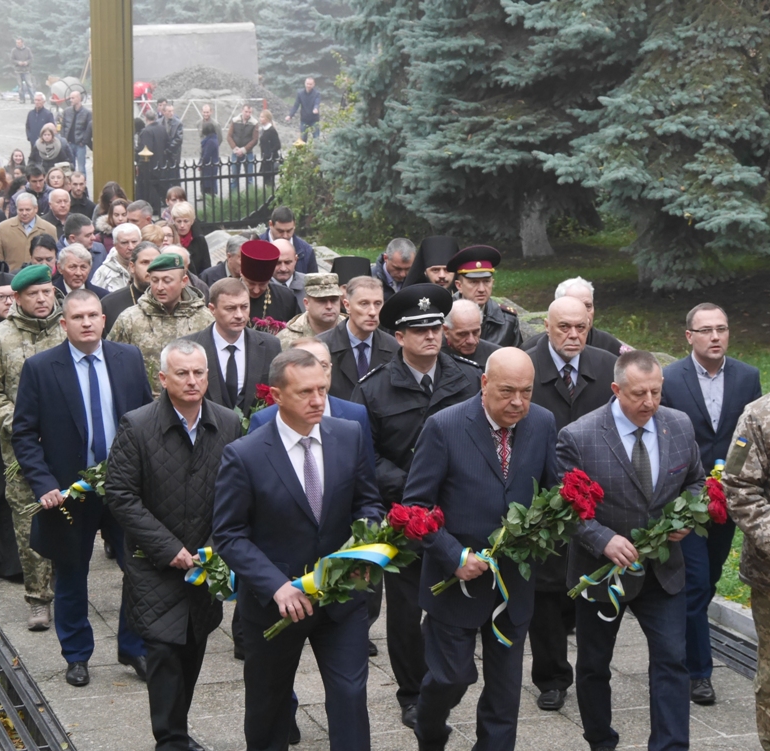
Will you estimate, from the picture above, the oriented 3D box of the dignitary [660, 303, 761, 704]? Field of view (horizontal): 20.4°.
[{"bbox_3d":[1.459,0.538,9.600,0.500,1.760,0.430,-2,8,-14],"label":"dignitary"}]

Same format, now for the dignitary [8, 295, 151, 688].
[{"bbox_3d":[-1.373,0.497,9.820,0.660,1.780,0.480,-2,8,-16],"label":"dignitary"}]

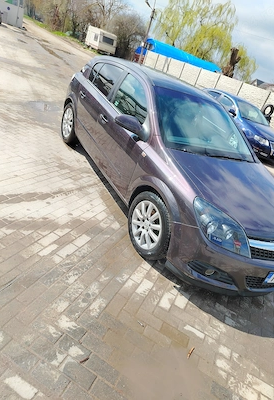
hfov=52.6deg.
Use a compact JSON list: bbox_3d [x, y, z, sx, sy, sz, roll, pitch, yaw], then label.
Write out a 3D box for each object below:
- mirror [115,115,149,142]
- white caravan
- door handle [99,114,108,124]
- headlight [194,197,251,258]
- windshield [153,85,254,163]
[{"bbox_3d":[-0.042,-0.703,2.609,0.235,0.180,0.260,1,33,-33],"label":"mirror"},{"bbox_3d":[-4.274,-18.834,33.081,2.100,2.280,3.900,0,33,-34],"label":"white caravan"},{"bbox_3d":[-0.384,-0.930,3.208,0.055,0.060,0.220,1,33,-33],"label":"door handle"},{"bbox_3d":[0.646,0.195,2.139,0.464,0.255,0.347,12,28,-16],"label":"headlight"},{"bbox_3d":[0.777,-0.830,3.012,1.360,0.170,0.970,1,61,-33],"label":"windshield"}]

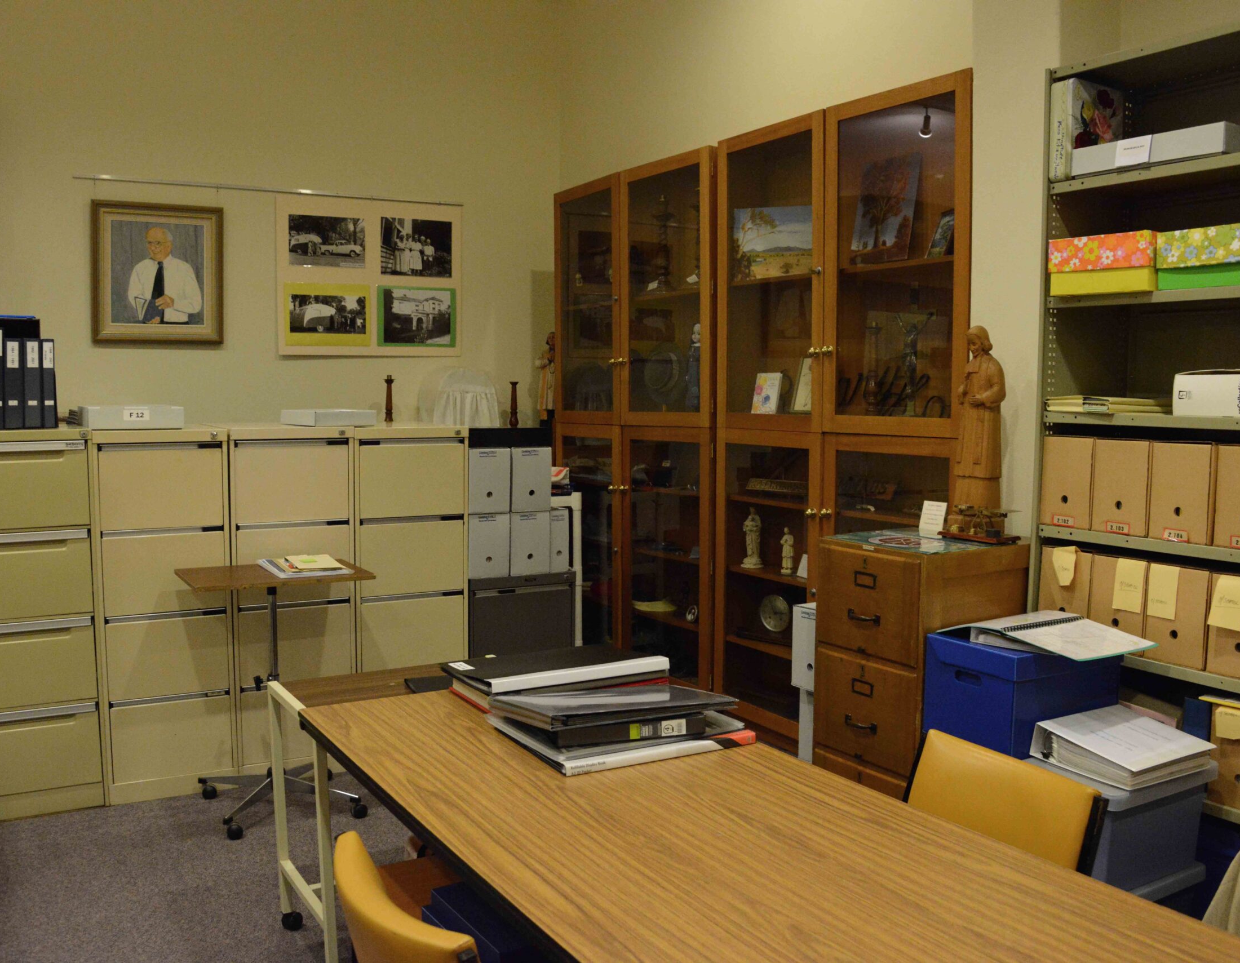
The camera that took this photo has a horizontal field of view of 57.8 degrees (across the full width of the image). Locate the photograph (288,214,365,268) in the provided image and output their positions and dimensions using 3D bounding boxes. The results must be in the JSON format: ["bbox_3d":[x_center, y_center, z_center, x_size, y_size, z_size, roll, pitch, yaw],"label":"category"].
[{"bbox_3d":[-1.294,-1.061,4.973,0.337,0.220,0.010,-3,6,-28],"label":"photograph"}]

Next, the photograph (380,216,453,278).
[{"bbox_3d":[-0.900,-1.033,4.971,0.330,0.250,0.010,-2,6,-29],"label":"photograph"}]

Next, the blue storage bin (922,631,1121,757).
[{"bbox_3d":[1.100,0.557,3.066,0.410,0.275,0.305,-3,6,-30],"label":"blue storage bin"}]

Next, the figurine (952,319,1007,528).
[{"bbox_3d":[1.125,-0.158,3.497,0.130,0.652,0.140,-3,6,-32],"label":"figurine"}]

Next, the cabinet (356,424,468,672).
[{"bbox_3d":[-0.949,0.425,4.645,0.460,1.320,0.620,-2,5,-27],"label":"cabinet"}]

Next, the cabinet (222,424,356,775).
[{"bbox_3d":[-1.357,0.444,4.529,0.453,1.346,0.620,-2,6,-25],"label":"cabinet"}]

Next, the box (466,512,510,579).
[{"bbox_3d":[-0.610,0.247,4.733,0.176,0.263,0.380,-2,6,-25],"label":"box"}]

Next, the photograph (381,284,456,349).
[{"bbox_3d":[-0.936,-0.761,5.196,0.375,0.276,0.010,-3,6,-28],"label":"photograph"}]

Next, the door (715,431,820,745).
[{"bbox_3d":[0.596,0.398,4.594,0.025,1.215,0.650,-3,6,-33],"label":"door"}]

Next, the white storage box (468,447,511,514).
[{"bbox_3d":[-0.611,-0.015,4.617,0.180,0.258,0.390,-2,5,-27],"label":"white storage box"}]

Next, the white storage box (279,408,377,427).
[{"bbox_3d":[-1.152,-0.253,4.516,0.257,0.060,0.370,-2,5,-27],"label":"white storage box"}]

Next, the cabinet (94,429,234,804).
[{"bbox_3d":[-1.734,0.453,4.206,0.460,1.320,0.620,-2,5,-27],"label":"cabinet"}]

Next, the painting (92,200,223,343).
[{"bbox_3d":[-1.909,-0.858,4.658,0.505,0.574,0.040,-3,6,-28],"label":"painting"}]

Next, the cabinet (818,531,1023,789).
[{"bbox_3d":[0.962,0.696,3.475,0.550,1.045,0.425,-3,6,-32],"label":"cabinet"}]

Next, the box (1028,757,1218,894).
[{"bbox_3d":[1.145,0.793,2.666,0.430,0.255,0.335,-2,5,-29],"label":"box"}]

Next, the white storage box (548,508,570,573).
[{"bbox_3d":[-0.340,0.232,4.790,0.084,0.256,0.390,-2,5,-27],"label":"white storage box"}]

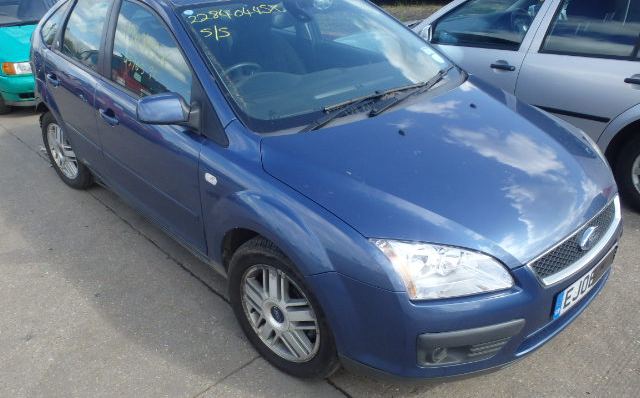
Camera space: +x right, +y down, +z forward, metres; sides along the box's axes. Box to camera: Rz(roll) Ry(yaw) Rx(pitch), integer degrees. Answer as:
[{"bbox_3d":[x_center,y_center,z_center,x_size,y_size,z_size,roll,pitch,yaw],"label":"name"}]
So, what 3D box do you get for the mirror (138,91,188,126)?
[{"bbox_3d":[-0.685,-0.394,2.252,0.240,0.155,0.125,-22,33,-36],"label":"mirror"}]

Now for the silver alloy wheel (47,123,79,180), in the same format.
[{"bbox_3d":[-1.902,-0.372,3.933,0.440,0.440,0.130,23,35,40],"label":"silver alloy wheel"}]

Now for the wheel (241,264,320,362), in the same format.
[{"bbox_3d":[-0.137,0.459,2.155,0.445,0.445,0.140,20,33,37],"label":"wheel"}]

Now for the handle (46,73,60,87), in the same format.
[{"bbox_3d":[-1.764,-0.784,3.426,0.055,0.050,0.210,-22,33,-36],"label":"handle"}]

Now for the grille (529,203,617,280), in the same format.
[{"bbox_3d":[1.004,0.175,1.950,0.780,0.155,0.120,-22,33,-36],"label":"grille"}]

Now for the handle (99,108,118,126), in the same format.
[{"bbox_3d":[-1.155,-0.452,2.835,0.055,0.050,0.210,-22,33,-36],"label":"handle"}]

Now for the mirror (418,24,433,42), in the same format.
[{"bbox_3d":[0.842,-1.324,4.154,0.120,0.155,0.200,18,32,34],"label":"mirror"}]

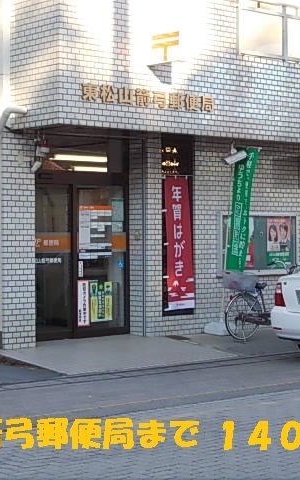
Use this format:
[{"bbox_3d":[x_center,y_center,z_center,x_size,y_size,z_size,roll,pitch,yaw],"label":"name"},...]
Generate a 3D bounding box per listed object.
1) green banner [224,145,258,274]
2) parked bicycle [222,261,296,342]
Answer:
[{"bbox_3d":[1.319,-0.418,15.730,0.470,1.760,0.070,9,-6,-41],"label":"green banner"},{"bbox_3d":[1.659,0.837,15.499,1.780,1.080,0.560,-1,0,-41],"label":"parked bicycle"}]

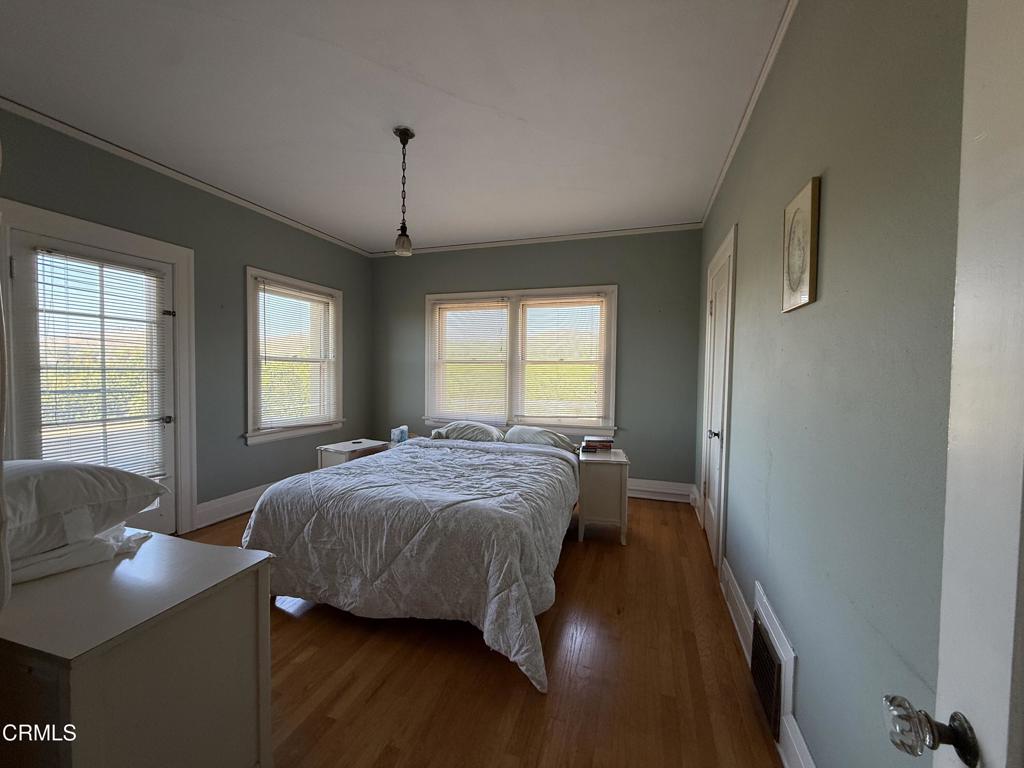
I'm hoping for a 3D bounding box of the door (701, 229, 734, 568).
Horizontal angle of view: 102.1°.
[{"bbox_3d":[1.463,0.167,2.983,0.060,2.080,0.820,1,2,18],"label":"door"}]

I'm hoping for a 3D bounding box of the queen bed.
[{"bbox_3d":[-0.441,0.834,2.827,1.740,0.630,1.870,1,2,18],"label":"queen bed"}]

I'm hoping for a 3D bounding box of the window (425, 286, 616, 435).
[{"bbox_3d":[0.026,-0.271,4.563,2.140,1.480,0.080,1,2,18],"label":"window"}]

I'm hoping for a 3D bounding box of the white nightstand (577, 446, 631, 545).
[{"bbox_3d":[0.734,0.875,3.335,0.360,0.620,0.515,1,2,10],"label":"white nightstand"}]

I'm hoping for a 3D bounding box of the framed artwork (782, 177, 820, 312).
[{"bbox_3d":[0.951,-0.439,1.366,0.027,0.370,0.240,1,2,18],"label":"framed artwork"}]

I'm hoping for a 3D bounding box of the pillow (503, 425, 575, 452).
[{"bbox_3d":[0.248,0.468,3.739,0.660,0.180,0.450,1,2,18],"label":"pillow"}]

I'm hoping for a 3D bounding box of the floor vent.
[{"bbox_3d":[0.985,1.104,1.591,0.030,0.300,0.360,1,2,18],"label":"floor vent"}]

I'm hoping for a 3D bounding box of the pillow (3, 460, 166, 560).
[{"bbox_3d":[-1.385,0.313,1.179,0.620,0.210,0.470,2,3,35],"label":"pillow"}]

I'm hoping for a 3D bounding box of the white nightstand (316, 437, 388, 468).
[{"bbox_3d":[-1.355,0.839,3.582,0.350,0.620,0.510,2,2,26],"label":"white nightstand"}]

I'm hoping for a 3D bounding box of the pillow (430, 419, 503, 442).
[{"bbox_3d":[-0.418,0.437,3.952,0.700,0.180,0.450,1,2,18],"label":"pillow"}]

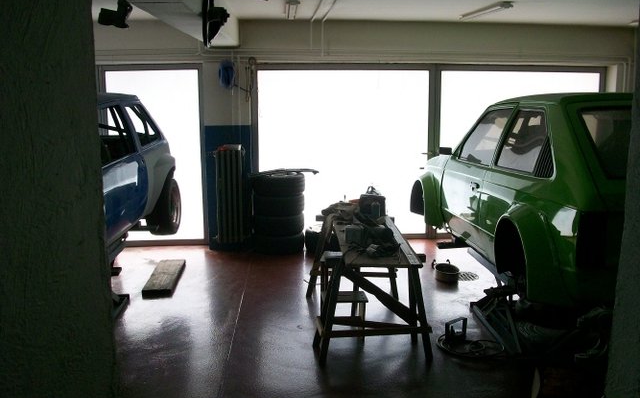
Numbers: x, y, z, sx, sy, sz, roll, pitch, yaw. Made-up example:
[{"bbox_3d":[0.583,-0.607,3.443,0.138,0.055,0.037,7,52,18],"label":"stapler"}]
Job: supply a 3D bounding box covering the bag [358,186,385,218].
[{"bbox_3d":[0.453,0.021,5.410,0.210,0.270,0.170,-1,10,-3],"label":"bag"}]

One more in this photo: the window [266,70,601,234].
[{"bbox_3d":[1.225,-0.515,7.000,3.800,1.920,0.100,-1,10,-3],"label":"window"}]

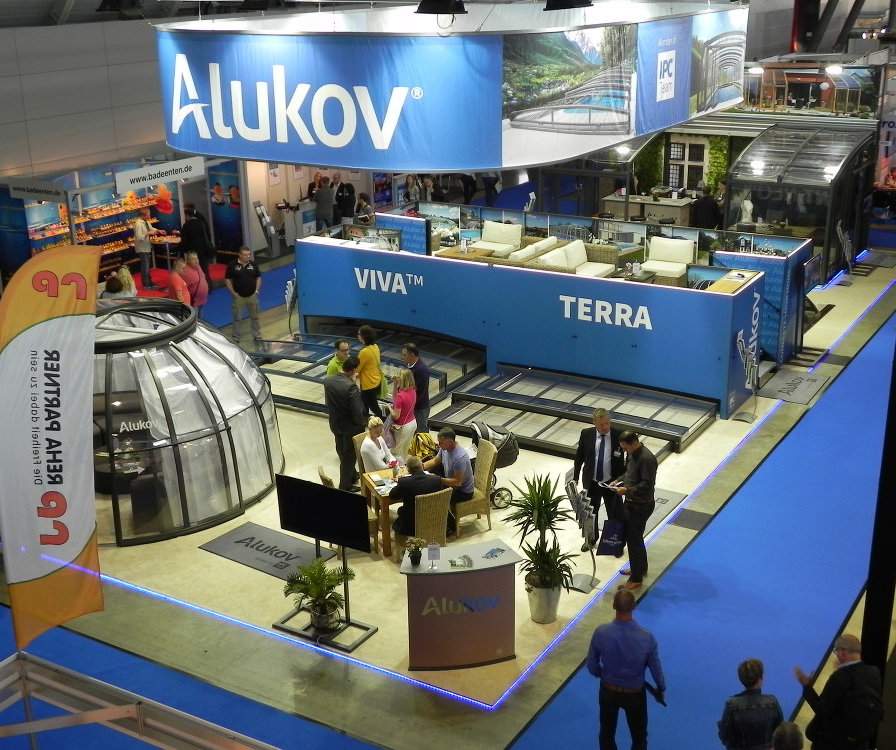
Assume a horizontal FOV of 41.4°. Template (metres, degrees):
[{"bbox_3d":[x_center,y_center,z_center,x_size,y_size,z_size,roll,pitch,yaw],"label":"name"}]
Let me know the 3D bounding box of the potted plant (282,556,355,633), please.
[{"bbox_3d":[-1.379,2.292,12.537,0.675,0.745,0.645,-1,20,1],"label":"potted plant"}]

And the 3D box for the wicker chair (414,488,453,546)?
[{"bbox_3d":[-0.271,1.710,13.574,0.470,1.020,0.600,-11,21,-24],"label":"wicker chair"}]

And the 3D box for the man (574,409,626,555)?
[{"bbox_3d":[1.774,1.225,13.814,0.596,1.758,0.397,0,20,4],"label":"man"}]

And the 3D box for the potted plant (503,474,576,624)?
[{"bbox_3d":[1.028,1.894,12.848,0.820,1.729,0.820,-1,19,0],"label":"potted plant"}]

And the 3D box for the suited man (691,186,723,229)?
[{"bbox_3d":[5.560,-3.209,25.661,0.576,1.758,0.397,0,20,5],"label":"suited man"}]

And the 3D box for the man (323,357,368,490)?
[{"bbox_3d":[-1.325,0.610,15.573,0.450,1.820,0.550,-17,25,-37],"label":"man"}]

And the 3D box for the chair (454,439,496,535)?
[{"bbox_3d":[0.261,1.393,14.421,0.610,1.030,0.480,-11,21,-24],"label":"chair"}]

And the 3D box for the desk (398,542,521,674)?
[{"bbox_3d":[0.120,2.336,11.843,1.192,1.072,0.576,-5,20,-8],"label":"desk"}]

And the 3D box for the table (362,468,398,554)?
[{"bbox_3d":[-0.551,1.684,15.010,0.820,0.760,0.770,-8,20,-21],"label":"table"}]

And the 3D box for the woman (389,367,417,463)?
[{"bbox_3d":[-0.572,0.699,15.505,0.380,1.660,0.460,9,22,27],"label":"woman"}]

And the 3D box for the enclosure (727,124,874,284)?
[{"bbox_3d":[8.238,-4.072,27.753,2.360,3.000,3.550,10,22,30],"label":"enclosure"}]

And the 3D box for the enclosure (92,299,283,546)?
[{"bbox_3d":[-4.333,0.329,15.871,4.100,2.300,4.100,-11,22,-25],"label":"enclosure"}]

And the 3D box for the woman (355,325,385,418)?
[{"bbox_3d":[-1.194,0.037,18.387,0.450,1.680,0.480,2,19,9],"label":"woman"}]

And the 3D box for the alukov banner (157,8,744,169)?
[{"bbox_3d":[0.400,-5.044,19.252,7.065,1.559,11.020,10,22,30],"label":"alukov banner"}]

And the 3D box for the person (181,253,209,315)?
[{"bbox_3d":[-4.638,-1.428,21.759,0.420,1.720,0.550,12,24,34],"label":"person"}]

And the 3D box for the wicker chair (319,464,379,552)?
[{"bbox_3d":[-1.189,1.626,14.026,0.596,1.023,0.467,-9,21,-21],"label":"wicker chair"}]

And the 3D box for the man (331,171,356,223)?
[{"bbox_3d":[-2.751,-4.303,30.486,0.520,1.820,0.360,0,19,3],"label":"man"}]

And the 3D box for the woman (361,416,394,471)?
[{"bbox_3d":[-0.773,1.235,15.475,0.500,1.300,0.800,-16,24,-37],"label":"woman"}]

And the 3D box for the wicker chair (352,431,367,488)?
[{"bbox_3d":[-0.836,1.305,14.901,0.467,1.023,0.596,-12,22,-26],"label":"wicker chair"}]

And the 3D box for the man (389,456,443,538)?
[{"bbox_3d":[-0.360,1.546,13.685,0.600,1.260,0.780,-11,21,-24],"label":"man"}]

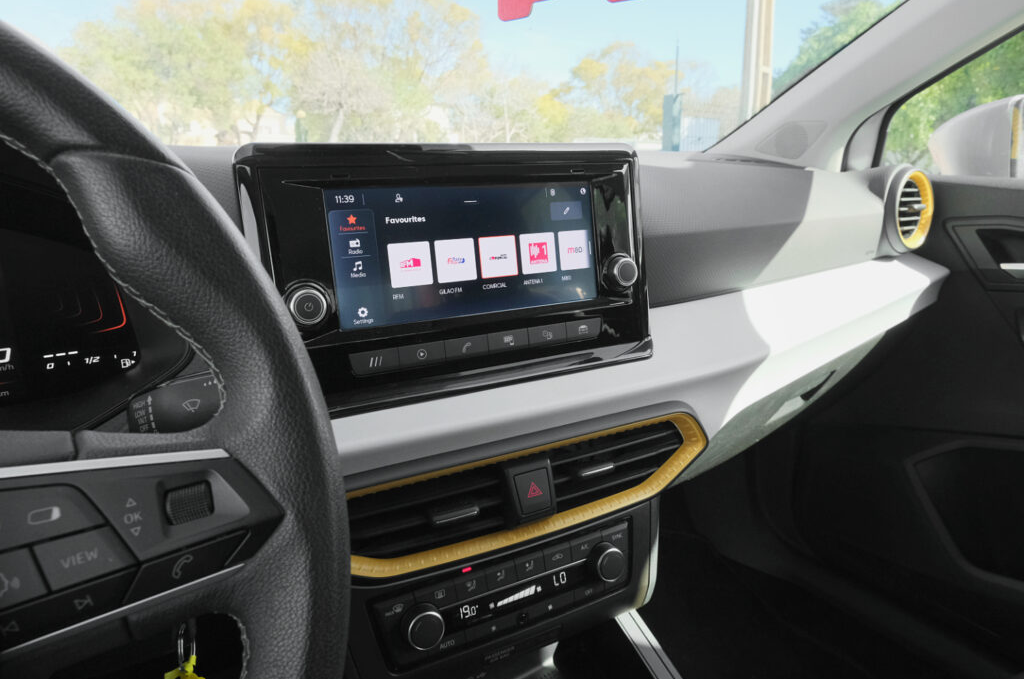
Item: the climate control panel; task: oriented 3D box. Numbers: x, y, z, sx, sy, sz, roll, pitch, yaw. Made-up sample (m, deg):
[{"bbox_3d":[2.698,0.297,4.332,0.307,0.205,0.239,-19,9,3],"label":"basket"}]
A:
[{"bbox_3d":[0.004,0.171,0.448,0.204,0.054,0.028,-8,1,-27],"label":"climate control panel"}]

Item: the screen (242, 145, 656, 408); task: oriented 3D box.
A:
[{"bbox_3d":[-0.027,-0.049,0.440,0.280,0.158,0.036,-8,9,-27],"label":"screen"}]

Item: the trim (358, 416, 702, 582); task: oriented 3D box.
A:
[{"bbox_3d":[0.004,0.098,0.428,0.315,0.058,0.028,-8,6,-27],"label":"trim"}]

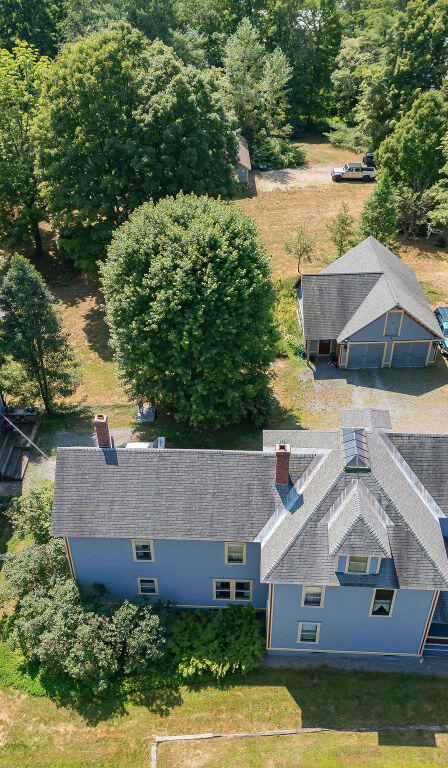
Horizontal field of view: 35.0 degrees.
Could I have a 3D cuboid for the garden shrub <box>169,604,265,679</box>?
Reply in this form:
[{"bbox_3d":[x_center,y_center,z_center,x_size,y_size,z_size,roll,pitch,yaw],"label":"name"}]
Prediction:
[{"bbox_3d":[-0.375,12.515,35.144,4.700,2.400,3.400,-1,37,0],"label":"garden shrub"}]

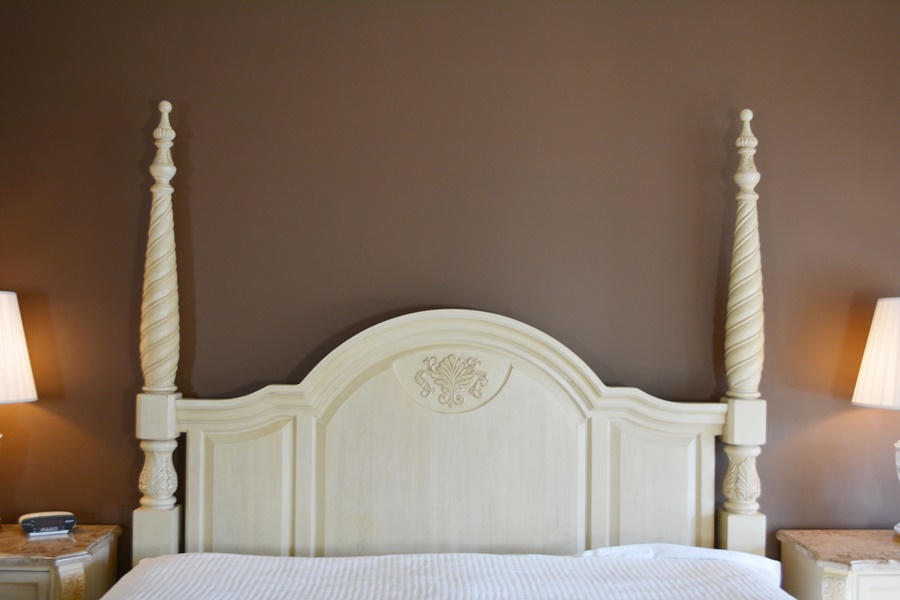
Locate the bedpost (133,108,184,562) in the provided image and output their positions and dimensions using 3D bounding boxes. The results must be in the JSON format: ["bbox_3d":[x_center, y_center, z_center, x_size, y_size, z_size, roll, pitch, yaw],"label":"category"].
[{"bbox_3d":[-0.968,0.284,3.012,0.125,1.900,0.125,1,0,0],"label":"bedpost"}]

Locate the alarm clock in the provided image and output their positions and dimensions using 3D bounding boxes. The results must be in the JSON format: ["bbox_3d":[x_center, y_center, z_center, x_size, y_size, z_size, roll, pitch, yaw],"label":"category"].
[{"bbox_3d":[-1.335,0.737,2.996,0.172,0.067,0.100,1,0,-22],"label":"alarm clock"}]

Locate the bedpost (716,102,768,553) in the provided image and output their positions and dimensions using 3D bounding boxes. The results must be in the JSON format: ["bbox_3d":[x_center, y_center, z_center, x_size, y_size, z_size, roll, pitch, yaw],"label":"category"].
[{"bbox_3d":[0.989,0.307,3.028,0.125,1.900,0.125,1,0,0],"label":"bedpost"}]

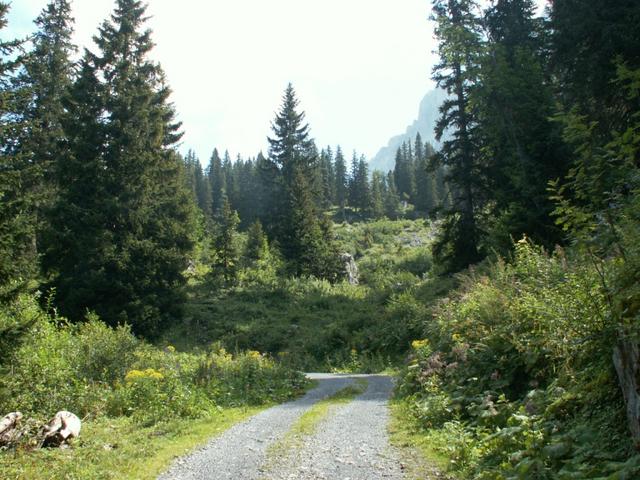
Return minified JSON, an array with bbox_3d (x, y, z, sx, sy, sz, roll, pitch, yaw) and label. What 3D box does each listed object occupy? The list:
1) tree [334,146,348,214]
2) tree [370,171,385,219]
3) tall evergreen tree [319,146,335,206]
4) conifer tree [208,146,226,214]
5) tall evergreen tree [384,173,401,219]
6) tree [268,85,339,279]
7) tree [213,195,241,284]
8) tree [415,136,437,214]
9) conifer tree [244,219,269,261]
[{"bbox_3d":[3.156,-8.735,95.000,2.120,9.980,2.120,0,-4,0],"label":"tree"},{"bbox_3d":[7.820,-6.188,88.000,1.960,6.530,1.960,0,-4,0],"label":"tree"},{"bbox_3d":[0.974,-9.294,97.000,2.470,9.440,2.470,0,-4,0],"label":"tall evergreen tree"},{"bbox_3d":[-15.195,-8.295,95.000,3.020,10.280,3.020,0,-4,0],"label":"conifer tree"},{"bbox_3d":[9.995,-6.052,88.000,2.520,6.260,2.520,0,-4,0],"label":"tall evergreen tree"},{"bbox_3d":[-1.173,-4.159,46.000,5.420,13.790,5.420,0,-4,0],"label":"tree"},{"bbox_3d":[-5.635,0.030,39.000,1.740,5.300,1.740,0,-4,0],"label":"tree"},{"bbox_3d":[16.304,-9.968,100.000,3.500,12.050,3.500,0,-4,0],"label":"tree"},{"bbox_3d":[-4.220,0.033,43.000,1.640,2.920,1.640,0,-4,0],"label":"conifer tree"}]

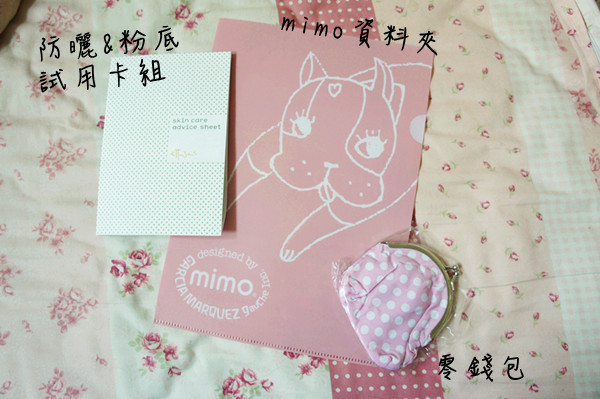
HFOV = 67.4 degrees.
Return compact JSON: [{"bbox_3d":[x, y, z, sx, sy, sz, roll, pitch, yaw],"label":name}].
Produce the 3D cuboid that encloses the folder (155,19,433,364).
[{"bbox_3d":[0.001,-0.019,0.432,0.220,0.003,0.310,9,81,4],"label":"folder"}]

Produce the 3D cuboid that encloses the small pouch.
[{"bbox_3d":[0.095,0.086,0.396,0.110,0.026,0.105,-23,80,-2],"label":"small pouch"}]

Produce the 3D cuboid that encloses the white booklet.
[{"bbox_3d":[-0.130,-0.055,0.440,0.124,0.008,0.181,0,80,6],"label":"white booklet"}]

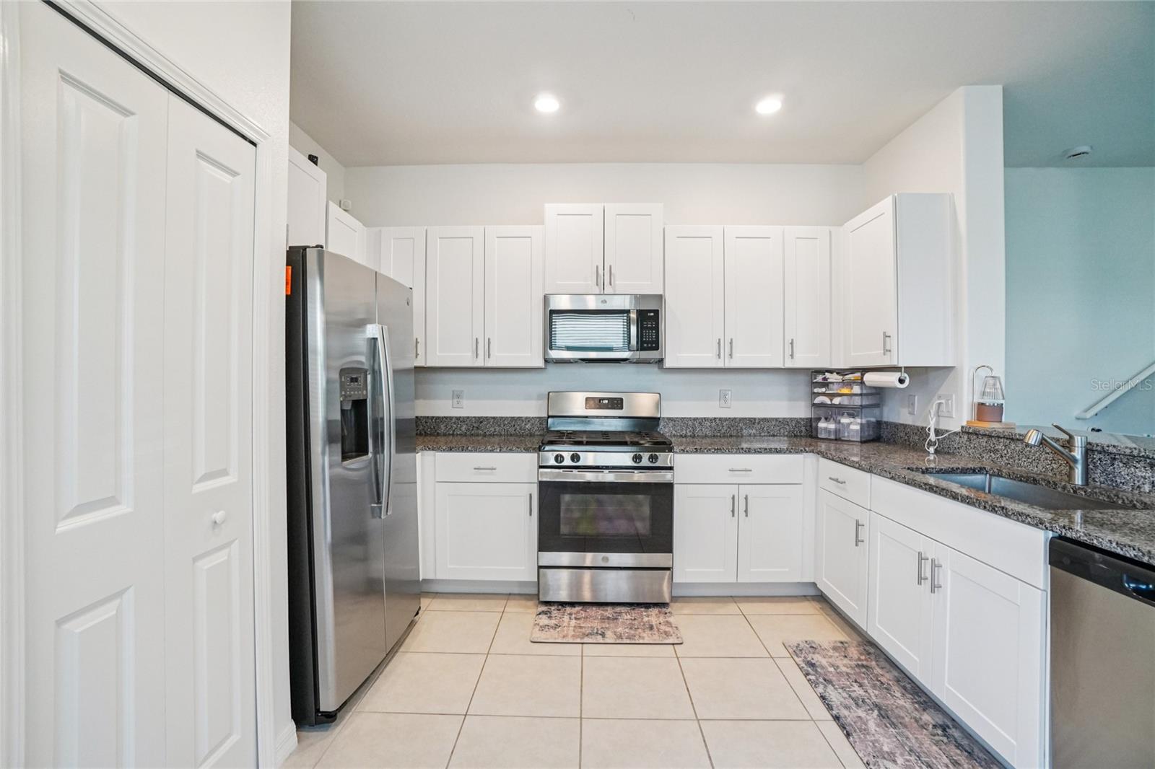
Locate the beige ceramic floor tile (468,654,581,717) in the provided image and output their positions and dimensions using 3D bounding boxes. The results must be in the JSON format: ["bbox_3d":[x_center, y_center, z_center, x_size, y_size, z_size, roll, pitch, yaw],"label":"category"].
[{"bbox_3d":[-0.203,1.282,2.060,0.444,0.010,0.430,0,0,1],"label":"beige ceramic floor tile"}]

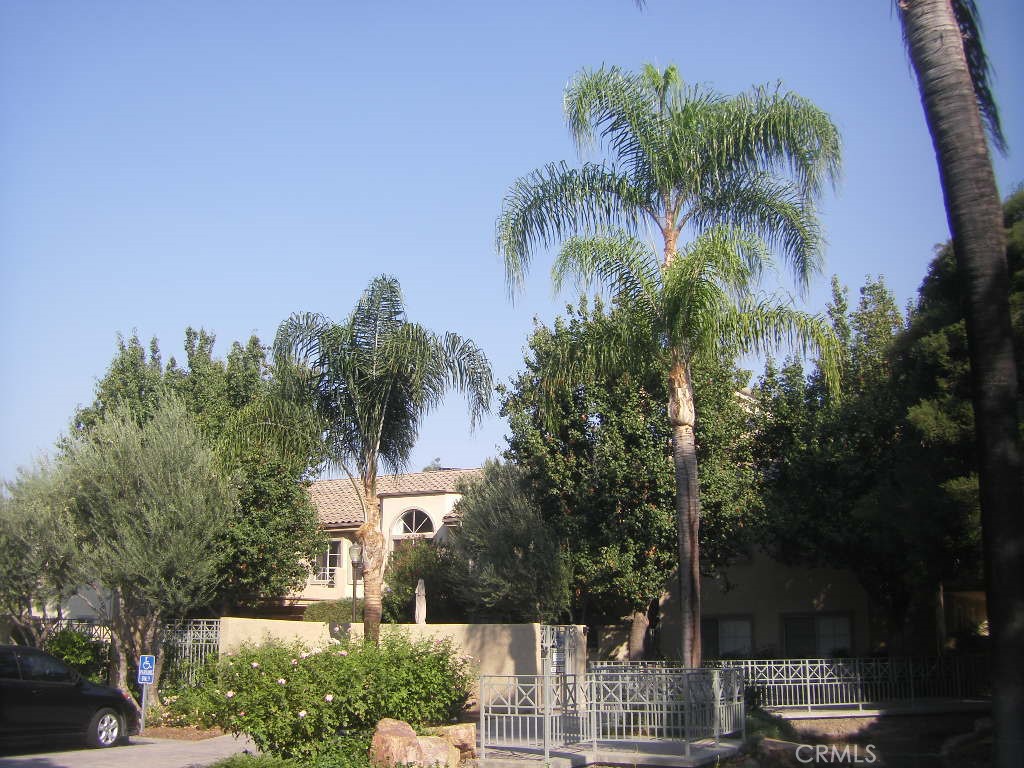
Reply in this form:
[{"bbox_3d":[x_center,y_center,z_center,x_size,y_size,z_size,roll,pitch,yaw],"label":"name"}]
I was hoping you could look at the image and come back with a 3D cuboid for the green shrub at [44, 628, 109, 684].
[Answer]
[{"bbox_3d":[-8.202,5.463,21.219,1.350,1.680,1.200,0,-13,0],"label":"green shrub"}]

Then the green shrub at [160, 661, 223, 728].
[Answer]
[{"bbox_3d":[-5.587,5.395,19.594,1.150,1.200,1.000,0,-13,0],"label":"green shrub"}]

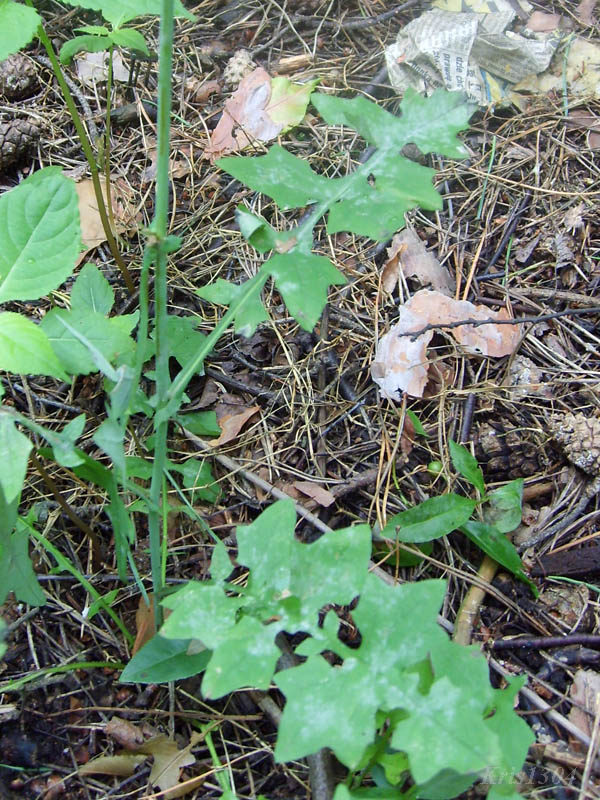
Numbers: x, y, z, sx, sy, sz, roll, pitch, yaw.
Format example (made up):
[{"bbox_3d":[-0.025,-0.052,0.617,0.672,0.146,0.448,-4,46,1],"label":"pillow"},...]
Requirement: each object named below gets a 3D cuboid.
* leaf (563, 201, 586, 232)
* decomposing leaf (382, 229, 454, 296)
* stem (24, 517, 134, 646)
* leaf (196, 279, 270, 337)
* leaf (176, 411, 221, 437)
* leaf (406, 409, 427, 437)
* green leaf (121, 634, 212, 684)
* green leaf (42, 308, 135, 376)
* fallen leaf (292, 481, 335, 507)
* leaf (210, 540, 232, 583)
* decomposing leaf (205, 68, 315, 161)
[{"bbox_3d":[0.192,-0.129,0.567,0.014,0.008,0.029,12,61,7],"label":"leaf"},{"bbox_3d":[0.088,-0.108,0.654,0.053,0.025,0.069,-21,66,-6],"label":"decomposing leaf"},{"bbox_3d":[-0.129,0.106,0.471,0.016,0.012,0.095,-41,86,-19],"label":"stem"},{"bbox_3d":[-0.036,-0.049,0.440,0.040,0.014,0.032,-4,74,-4],"label":"leaf"},{"bbox_3d":[-0.050,0.011,0.397,0.025,0.010,0.015,8,68,3],"label":"leaf"},{"bbox_3d":[0.058,0.012,0.402,0.009,0.008,0.019,-29,71,-11],"label":"leaf"},{"bbox_3d":[-0.072,0.142,0.439,0.053,0.012,0.029,-20,61,-15],"label":"green leaf"},{"bbox_3d":[-0.123,-0.034,0.468,0.056,0.016,0.047,0,60,0],"label":"green leaf"},{"bbox_3d":[0.008,0.052,0.463,0.024,0.007,0.011,40,68,20],"label":"fallen leaf"},{"bbox_3d":[-0.042,0.086,0.430,0.012,0.006,0.023,-5,66,-5],"label":"leaf"},{"bbox_3d":[-0.029,-0.196,0.548,0.097,0.020,0.057,-40,73,-15],"label":"decomposing leaf"}]

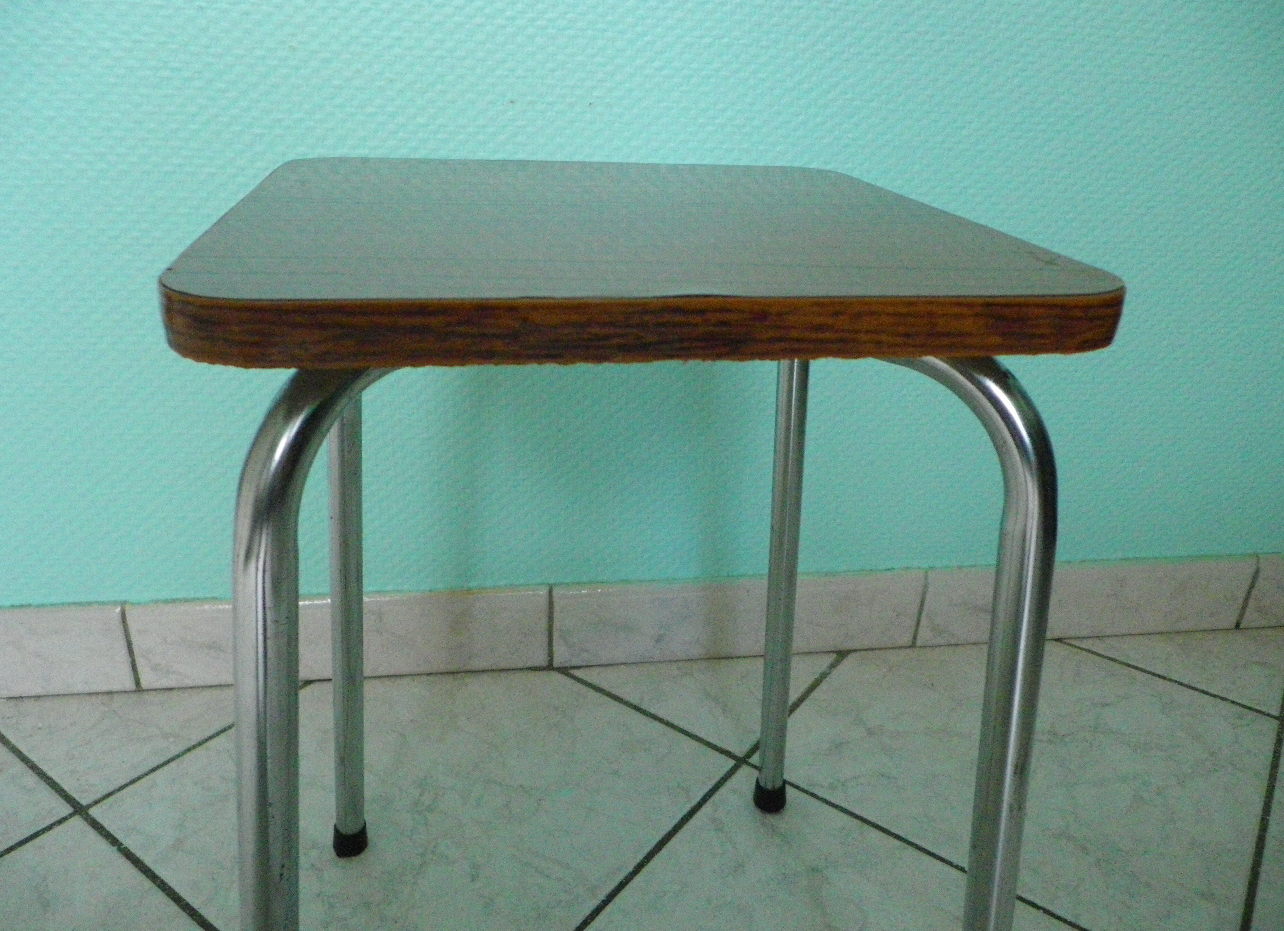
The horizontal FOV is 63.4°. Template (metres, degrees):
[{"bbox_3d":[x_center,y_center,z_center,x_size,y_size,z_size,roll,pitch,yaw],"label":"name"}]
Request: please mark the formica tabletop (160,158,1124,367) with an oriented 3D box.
[{"bbox_3d":[-0.011,-0.098,0.441,0.305,0.021,0.288,-2,24,-10],"label":"formica tabletop"}]

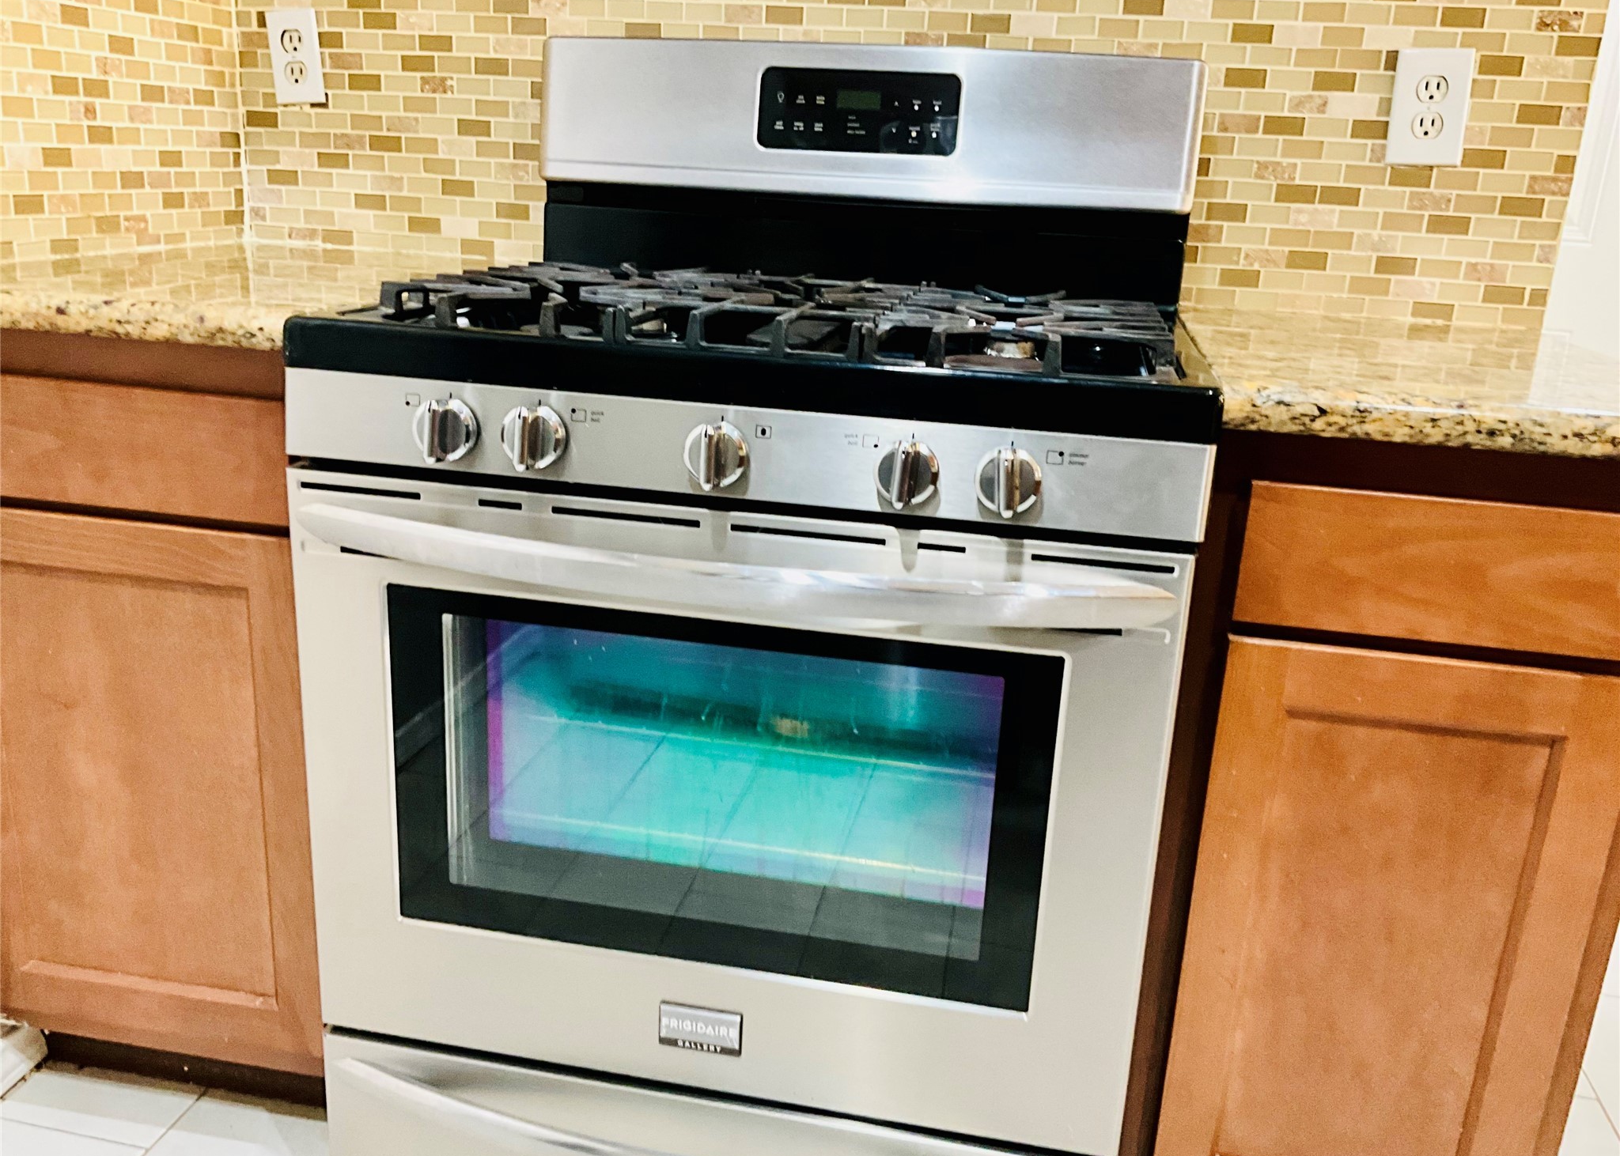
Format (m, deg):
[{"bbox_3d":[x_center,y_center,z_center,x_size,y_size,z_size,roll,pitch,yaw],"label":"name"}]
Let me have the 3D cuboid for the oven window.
[{"bbox_3d":[-0.087,0.186,1.172,0.575,0.322,0.030,6,17,10],"label":"oven window"}]

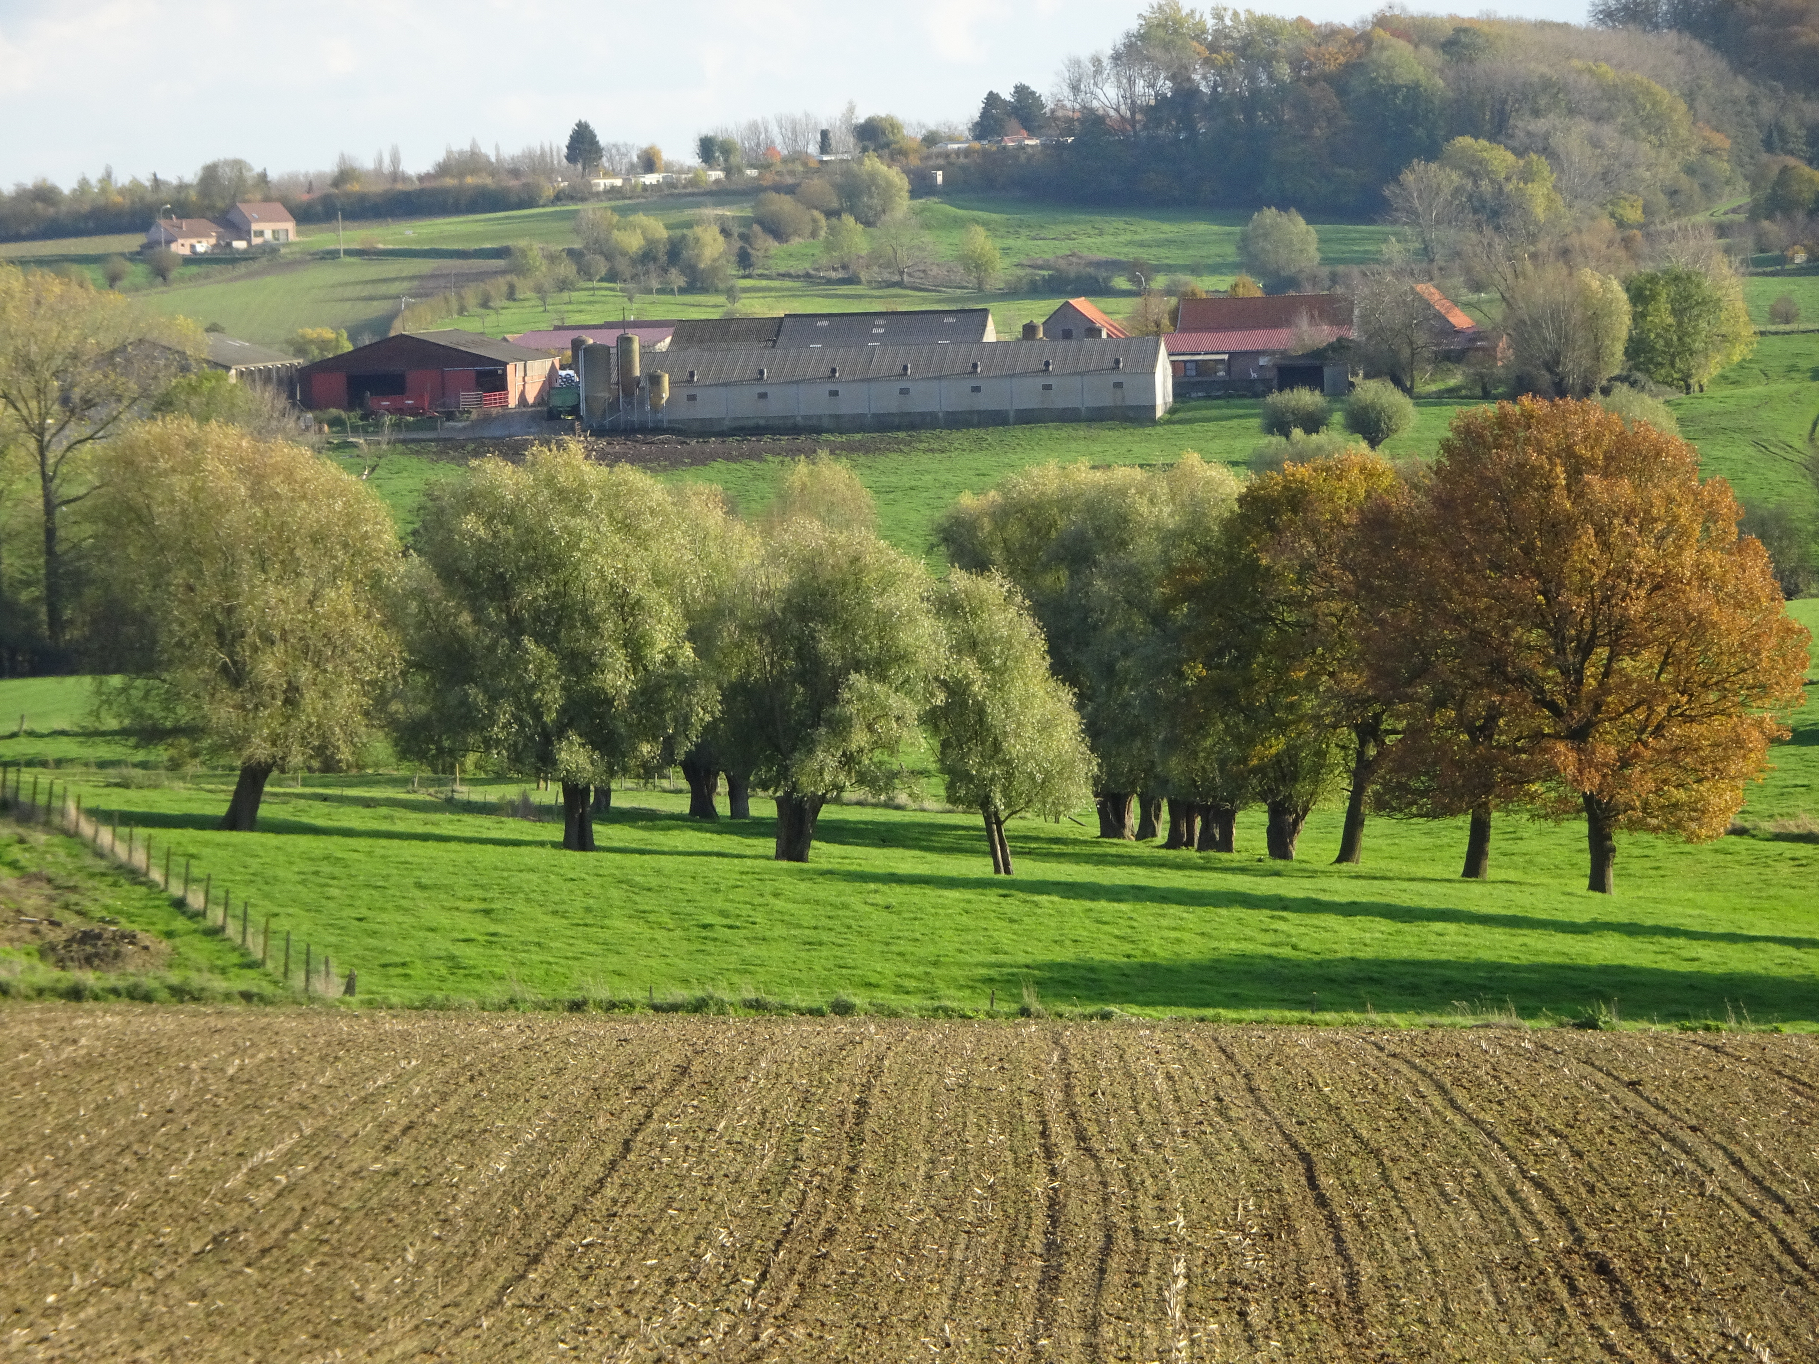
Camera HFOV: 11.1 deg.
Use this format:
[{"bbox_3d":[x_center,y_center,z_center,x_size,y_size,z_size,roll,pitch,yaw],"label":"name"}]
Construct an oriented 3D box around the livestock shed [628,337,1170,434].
[{"bbox_3d":[-2.046,-23.576,744.379,45.200,6.500,11.800,-1,3,9],"label":"livestock shed"}]

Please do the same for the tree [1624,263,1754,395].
[{"bbox_3d":[65.001,-29.449,780.000,10.600,11.000,10.200,-1,3,9],"label":"tree"}]

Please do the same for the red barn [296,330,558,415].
[{"bbox_3d":[-39.713,-25.788,772.639,17.400,6.300,19.000,-1,3,9],"label":"red barn"}]

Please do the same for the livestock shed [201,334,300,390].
[{"bbox_3d":[-59.589,-24.835,760.880,14.800,6.600,24.000,-1,3,9],"label":"livestock shed"}]

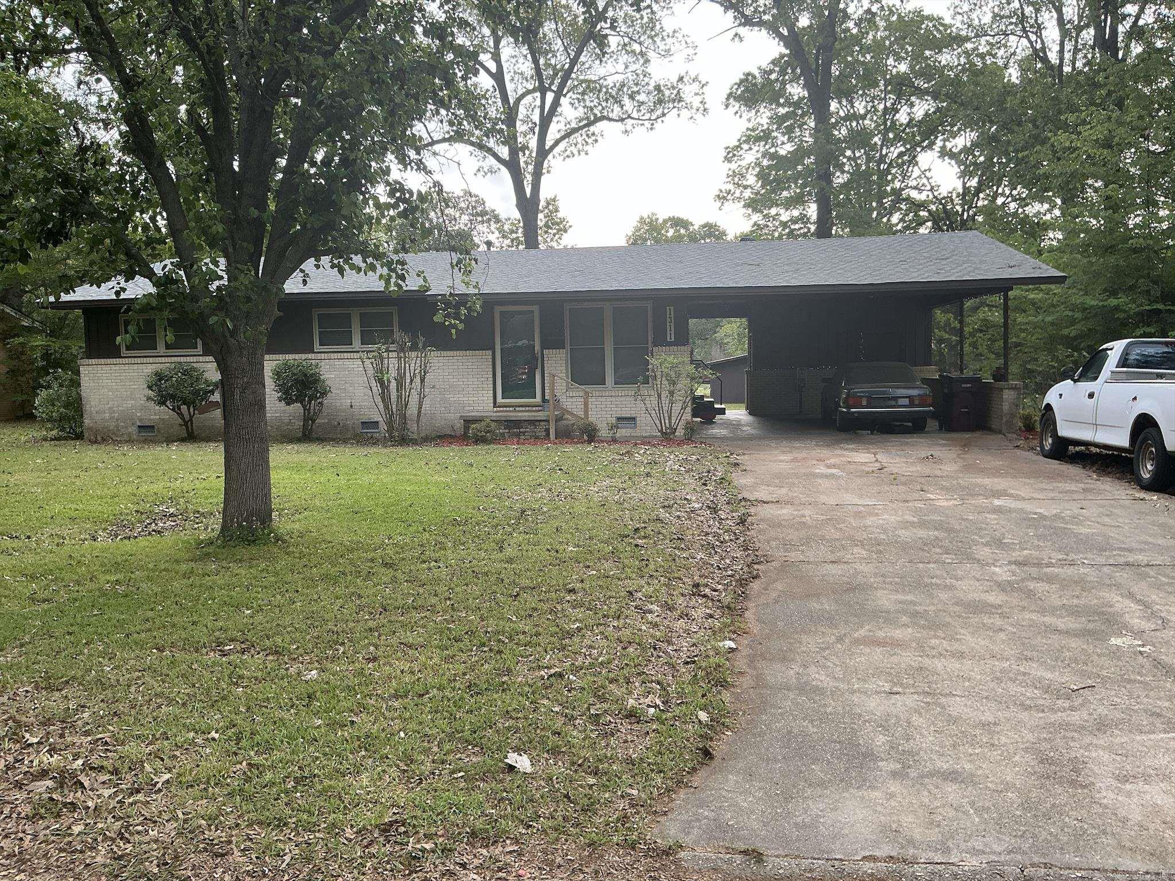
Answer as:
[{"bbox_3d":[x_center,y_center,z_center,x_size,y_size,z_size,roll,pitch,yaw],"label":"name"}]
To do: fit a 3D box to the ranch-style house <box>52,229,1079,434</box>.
[{"bbox_3d":[-0.901,-2.711,24.368,21.019,4.559,10.962,-1,4,6],"label":"ranch-style house"}]

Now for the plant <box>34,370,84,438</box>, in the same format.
[{"bbox_3d":[-12.109,-0.836,21.900,1.300,1.570,1.300,-1,4,6],"label":"plant"}]

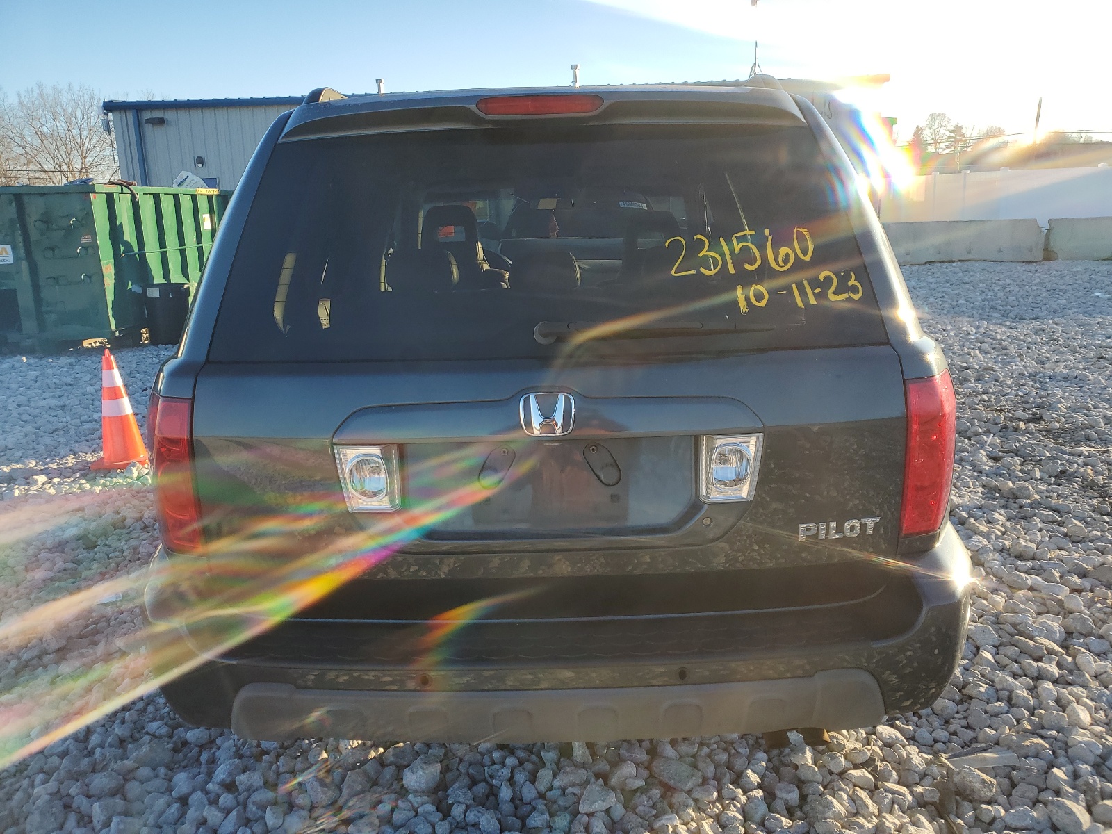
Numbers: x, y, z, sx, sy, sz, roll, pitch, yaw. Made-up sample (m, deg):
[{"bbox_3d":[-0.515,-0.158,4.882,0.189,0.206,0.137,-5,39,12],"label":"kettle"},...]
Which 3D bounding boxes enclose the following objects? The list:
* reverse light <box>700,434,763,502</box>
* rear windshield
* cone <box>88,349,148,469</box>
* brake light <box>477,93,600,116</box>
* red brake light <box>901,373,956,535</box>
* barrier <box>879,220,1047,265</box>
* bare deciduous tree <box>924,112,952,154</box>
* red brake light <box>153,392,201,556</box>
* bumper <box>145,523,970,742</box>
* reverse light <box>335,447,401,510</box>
[{"bbox_3d":[0.349,0.100,1.669,0.125,0.140,0.065,-2,15,0],"label":"reverse light"},{"bbox_3d":[-0.028,-0.363,1.774,1.410,0.520,0.130,-1,-11,0],"label":"rear windshield"},{"bbox_3d":[-2.673,-0.096,5.057,0.360,0.710,0.360,-2,15,0],"label":"cone"},{"bbox_3d":[-0.030,-0.610,1.633,0.247,0.042,0.055,-2,15,0],"label":"brake light"},{"bbox_3d":[0.805,0.056,1.790,0.180,0.345,0.200,-2,15,0],"label":"red brake light"},{"bbox_3d":[8.127,-3.656,17.193,3.500,0.810,0.600,-2,15,0],"label":"barrier"},{"bbox_3d":[39.195,-26.928,86.242,3.500,8.690,3.500,-2,15,0],"label":"bare deciduous tree"},{"bbox_3d":[-0.813,0.099,1.790,0.180,0.345,0.200,-2,15,0],"label":"red brake light"},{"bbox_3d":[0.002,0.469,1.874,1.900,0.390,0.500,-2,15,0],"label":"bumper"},{"bbox_3d":[-0.372,0.119,1.669,0.125,0.140,0.065,-2,15,0],"label":"reverse light"}]

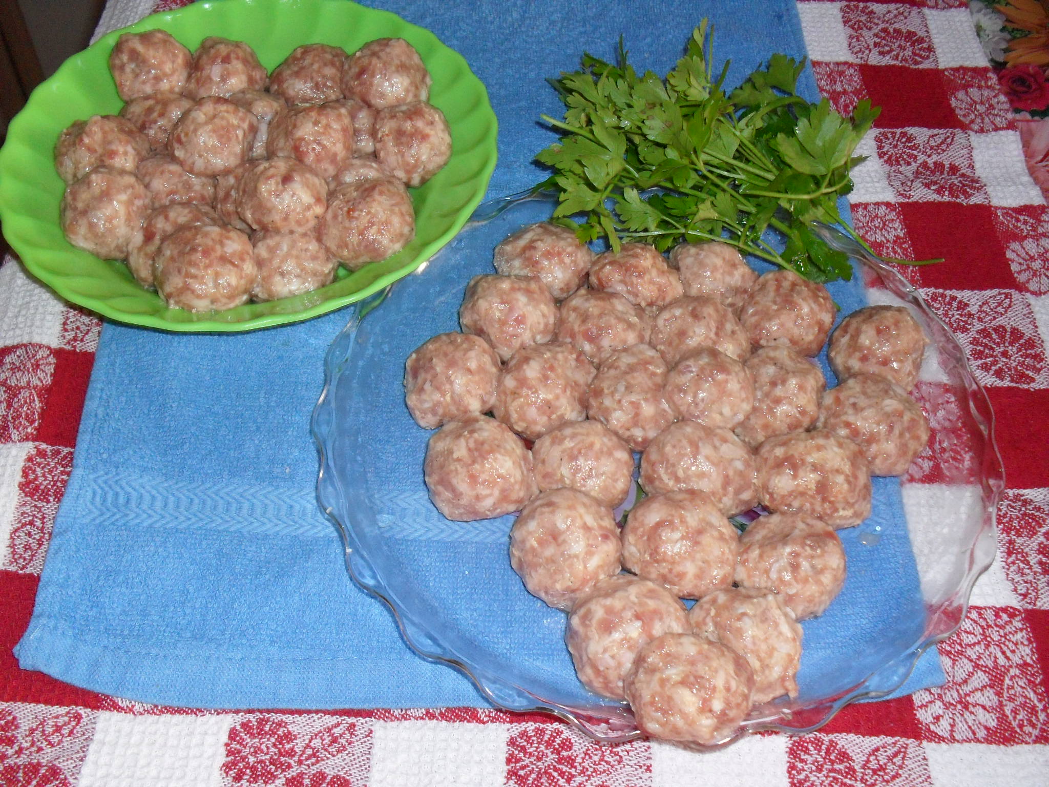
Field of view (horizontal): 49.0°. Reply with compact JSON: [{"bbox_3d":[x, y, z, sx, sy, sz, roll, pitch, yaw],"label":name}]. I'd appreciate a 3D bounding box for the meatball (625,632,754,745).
[{"bbox_3d":[0.060,0.107,0.418,0.046,0.039,0.043,5,52,0],"label":"meatball"}]

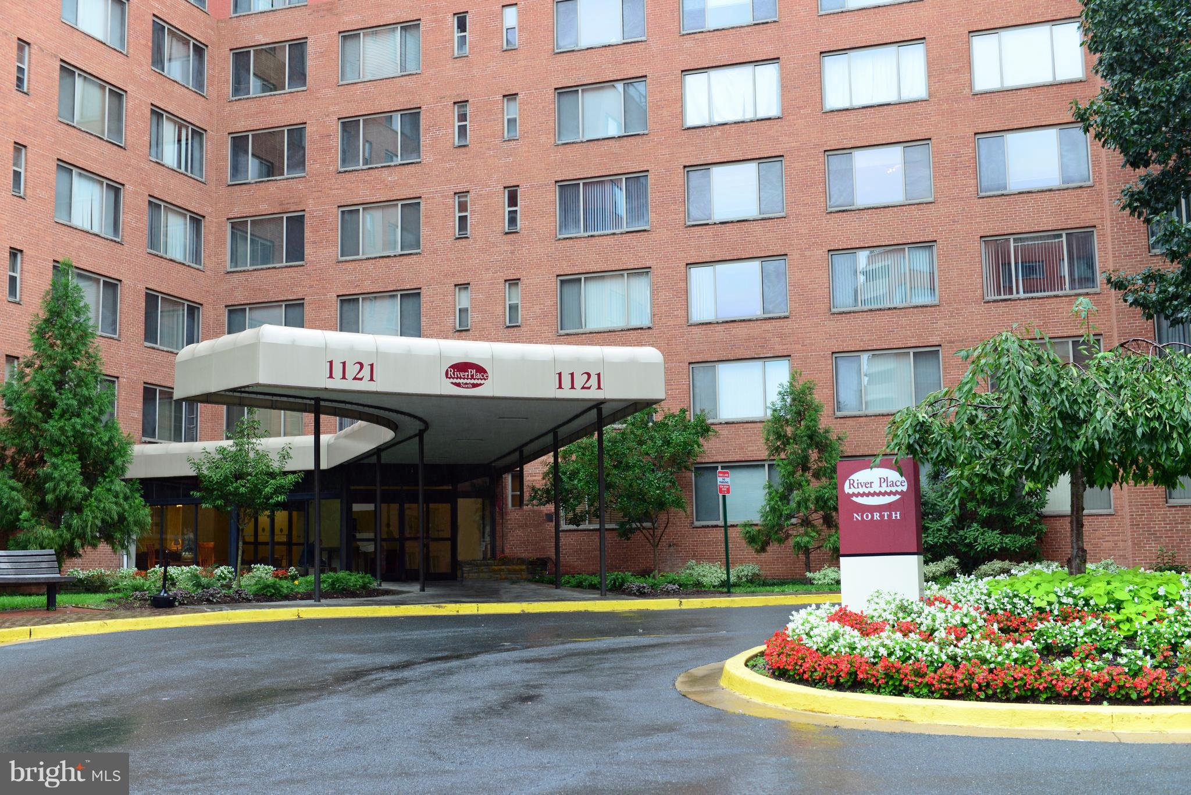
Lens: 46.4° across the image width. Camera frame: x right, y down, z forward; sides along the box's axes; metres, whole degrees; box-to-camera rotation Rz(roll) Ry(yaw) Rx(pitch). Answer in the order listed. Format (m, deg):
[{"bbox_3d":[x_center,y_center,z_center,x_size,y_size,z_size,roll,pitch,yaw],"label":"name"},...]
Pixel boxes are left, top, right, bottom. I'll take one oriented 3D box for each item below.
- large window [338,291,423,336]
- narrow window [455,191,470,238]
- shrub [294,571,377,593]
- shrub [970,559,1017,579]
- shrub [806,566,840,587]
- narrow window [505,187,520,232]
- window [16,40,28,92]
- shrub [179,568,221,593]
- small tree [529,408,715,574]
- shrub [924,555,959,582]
[{"bbox_3d":[-6.220,-2.211,40.099,2.680,1.560,0.120,-3,-8,19],"label":"large window"},{"bbox_3d":[-3.825,-5.240,39.923,0.440,1.280,0.130,-4,-8,18],"label":"narrow window"},{"bbox_3d":[-5.749,4.074,30.730,1.809,0.469,1.100,-1,-7,0],"label":"shrub"},{"bbox_3d":[8.702,3.784,30.300,0.952,0.528,0.900,-1,-8,0],"label":"shrub"},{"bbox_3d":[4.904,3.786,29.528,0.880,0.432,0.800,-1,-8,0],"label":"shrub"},{"bbox_3d":[-2.324,-5.269,39.142,0.450,1.270,0.120,-3,-8,19],"label":"narrow window"},{"bbox_3d":[-14.402,-8.288,34.887,0.120,1.270,0.450,-4,-8,19],"label":"window"},{"bbox_3d":[-7.643,3.517,26.800,0.776,0.449,0.800,-1,-8,0],"label":"shrub"},{"bbox_3d":[0.627,2.379,35.078,4.566,4.344,4.000,-1,-7,0],"label":"small tree"},{"bbox_3d":[7.668,3.830,31.000,0.880,0.620,0.750,-3,-8,19],"label":"shrub"}]

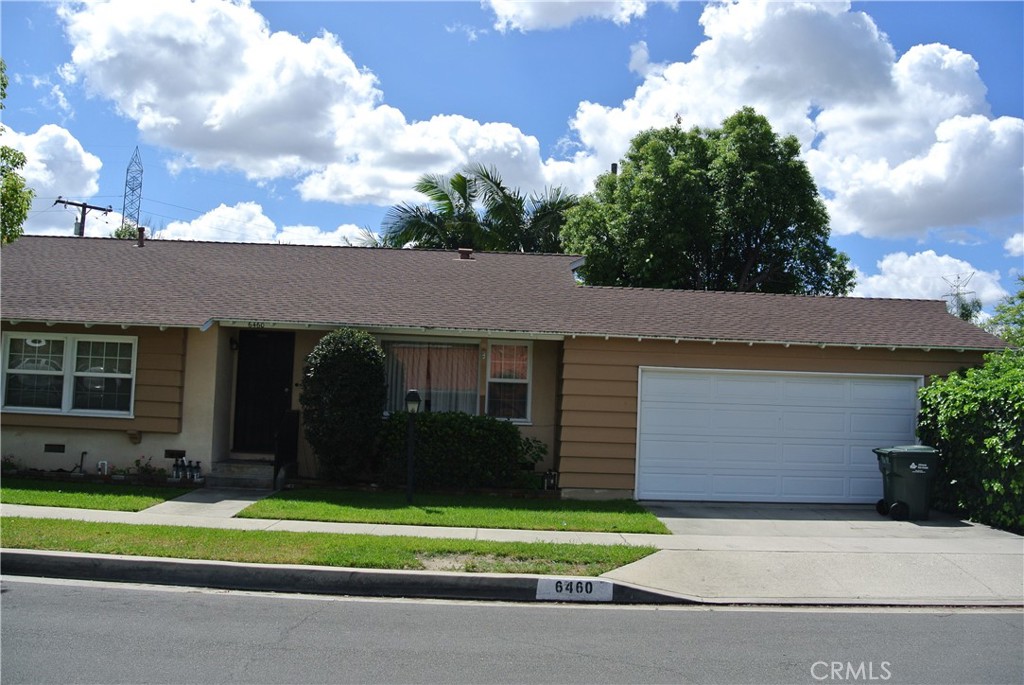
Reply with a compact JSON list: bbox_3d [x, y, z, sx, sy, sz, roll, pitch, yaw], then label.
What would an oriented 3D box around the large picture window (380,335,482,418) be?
[{"bbox_3d":[-1.540,0.690,15.600,1.930,1.560,0.120,2,-3,0],"label":"large picture window"}]

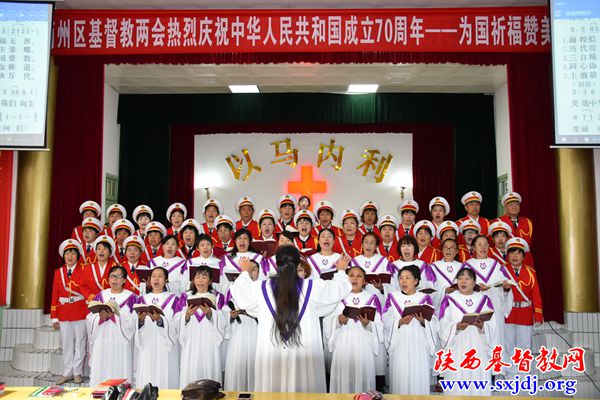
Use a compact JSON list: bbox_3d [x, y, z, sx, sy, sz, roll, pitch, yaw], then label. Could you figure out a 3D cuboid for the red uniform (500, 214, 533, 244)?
[{"bbox_3d":[2.815,0.529,7.119,0.500,0.710,0.270,-1,-5,10],"label":"red uniform"}]

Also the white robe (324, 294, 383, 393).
[{"bbox_3d":[0.499,1.412,4.896,0.500,1.200,0.370,-1,-5,7],"label":"white robe"}]

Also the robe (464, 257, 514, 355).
[{"bbox_3d":[1.932,1.196,5.637,0.500,1.200,0.370,0,-5,-2],"label":"robe"}]

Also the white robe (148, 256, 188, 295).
[{"bbox_3d":[-1.327,1.182,5.538,0.430,1.220,0.360,0,-5,-3],"label":"white robe"}]

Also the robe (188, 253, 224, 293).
[{"bbox_3d":[-1.034,1.249,5.963,0.520,1.310,0.360,0,-5,-4],"label":"robe"}]

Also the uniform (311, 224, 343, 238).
[{"bbox_3d":[0.318,0.631,6.821,0.420,0.680,0.270,0,-5,3],"label":"uniform"}]

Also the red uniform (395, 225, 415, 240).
[{"bbox_3d":[1.351,0.631,6.821,0.420,0.680,0.270,0,-5,3],"label":"red uniform"}]

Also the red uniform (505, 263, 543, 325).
[{"bbox_3d":[2.486,1.055,6.170,0.490,0.680,0.270,-1,-5,12],"label":"red uniform"}]

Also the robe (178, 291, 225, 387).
[{"bbox_3d":[-0.886,1.412,4.896,0.450,1.200,0.370,0,-5,-5],"label":"robe"}]

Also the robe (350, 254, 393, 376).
[{"bbox_3d":[0.727,1.167,5.539,0.440,1.230,0.360,-1,-5,7],"label":"robe"}]

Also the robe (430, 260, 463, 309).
[{"bbox_3d":[1.636,1.310,5.963,0.520,1.300,0.360,-1,-5,8],"label":"robe"}]

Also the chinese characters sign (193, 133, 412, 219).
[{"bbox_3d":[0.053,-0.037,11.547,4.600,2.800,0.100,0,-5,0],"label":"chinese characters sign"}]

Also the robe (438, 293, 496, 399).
[{"bbox_3d":[1.521,1.426,4.995,0.530,1.170,0.380,0,-5,3],"label":"robe"}]

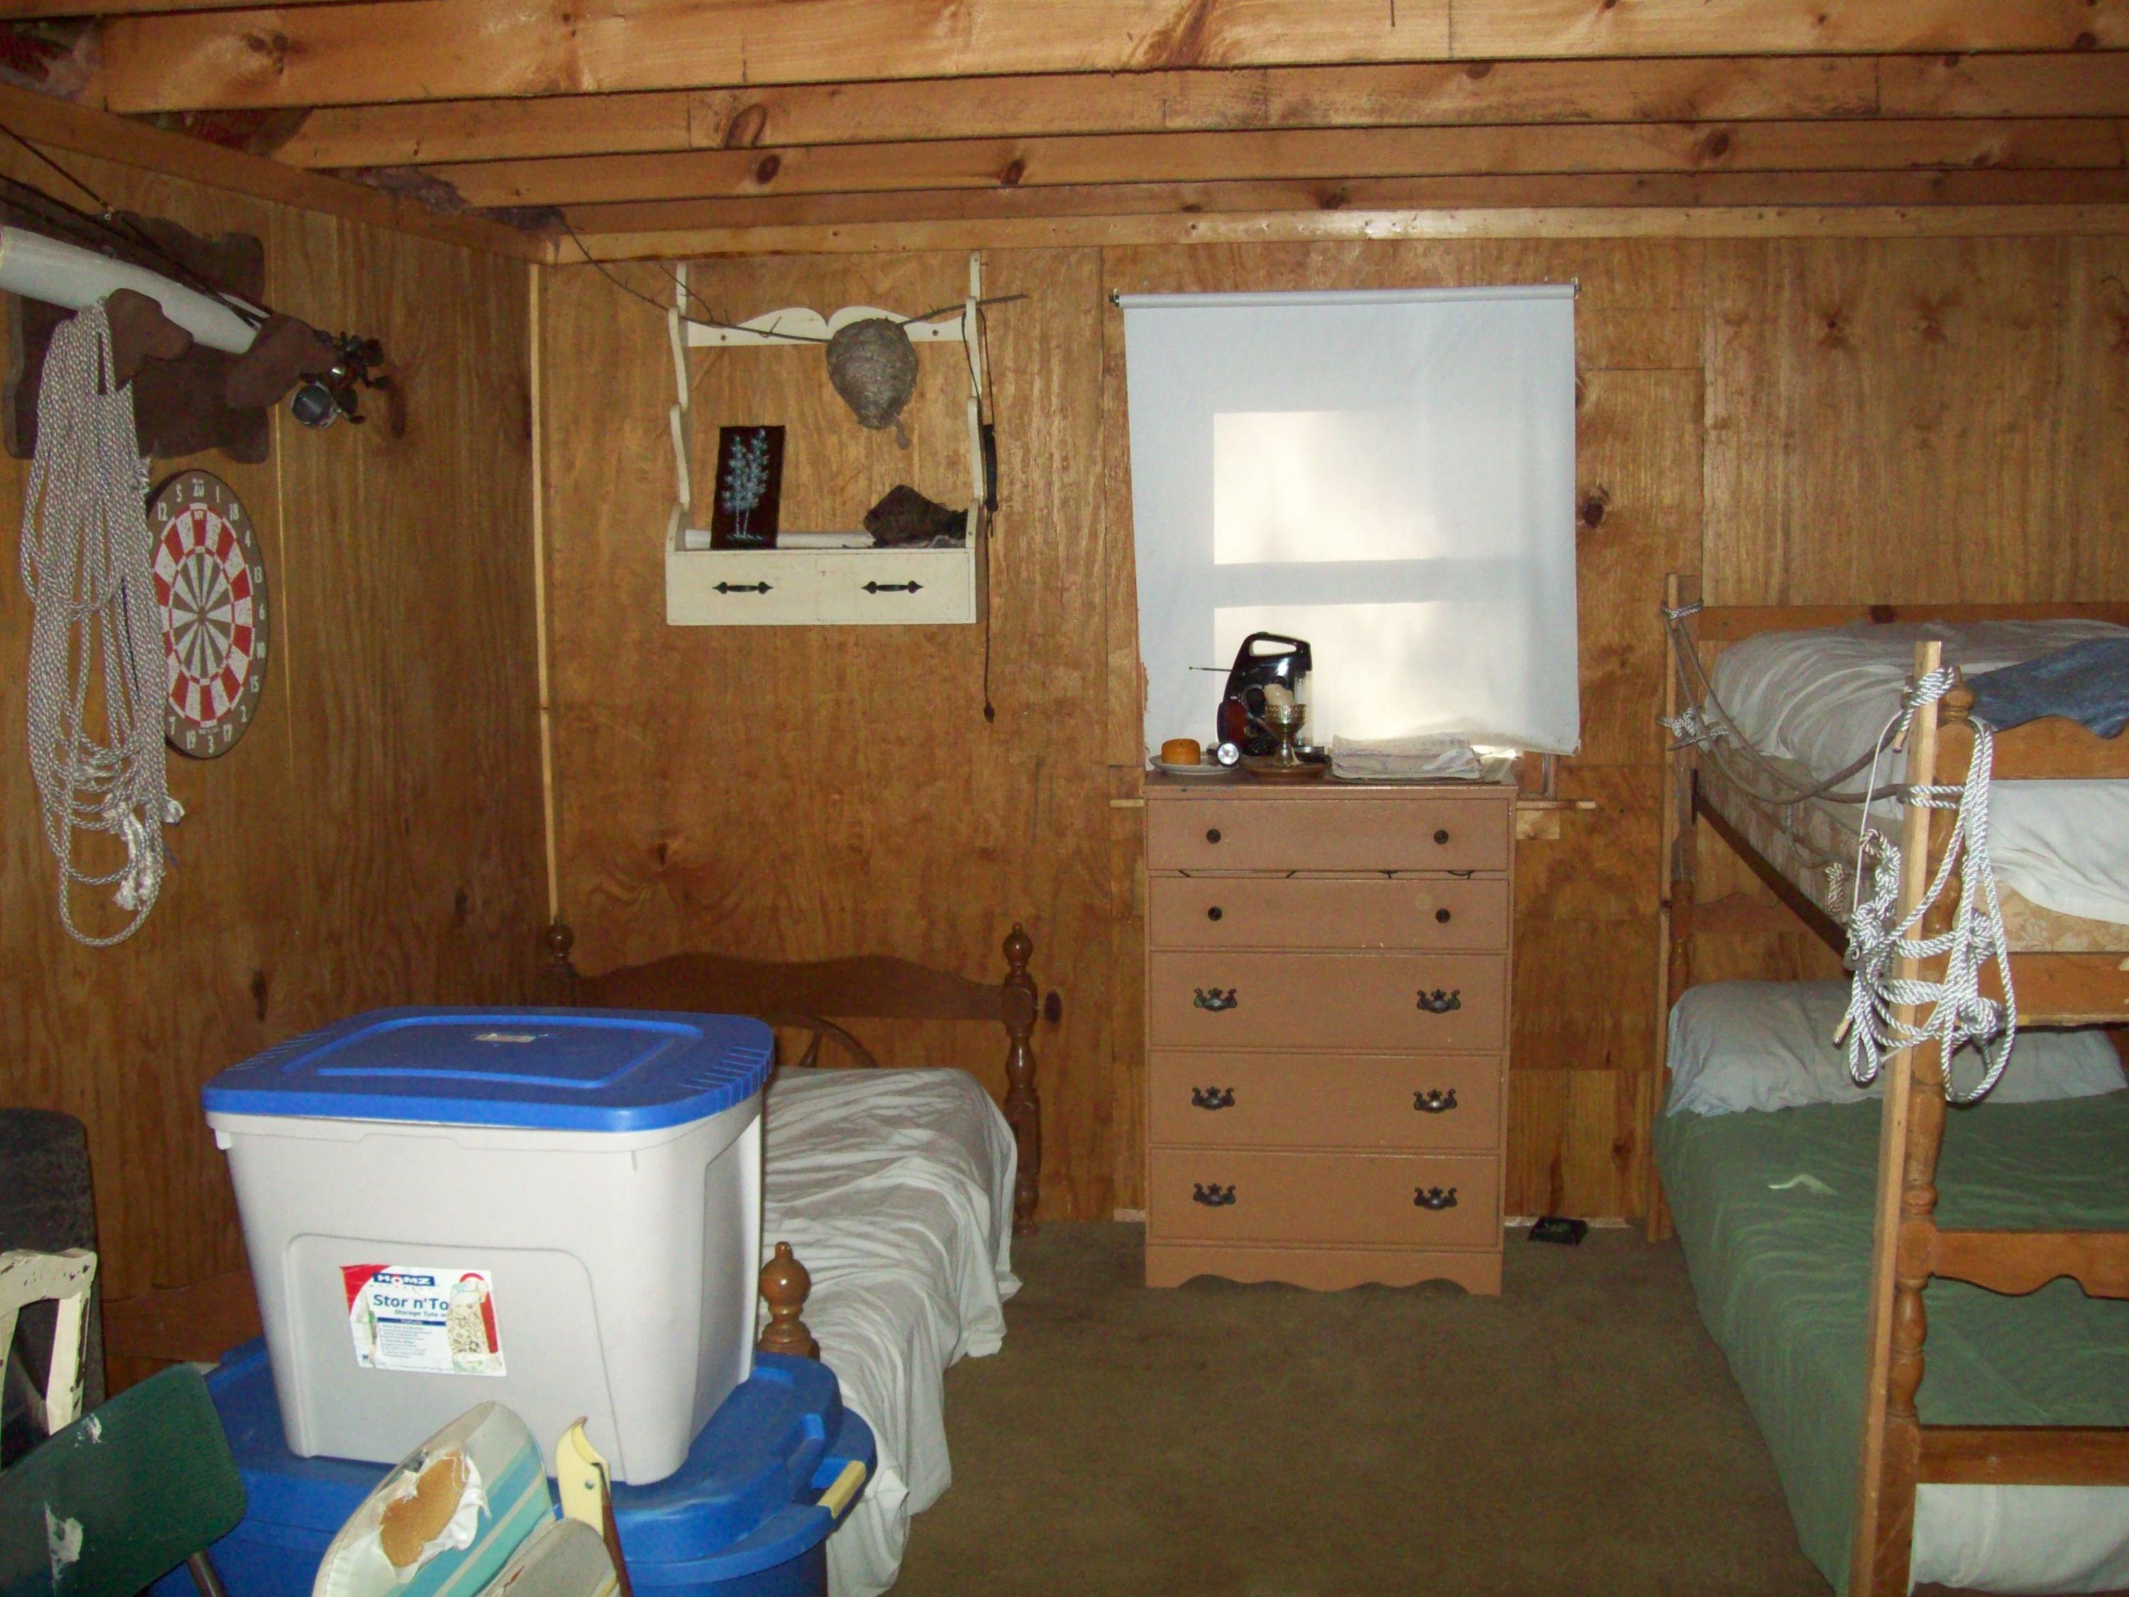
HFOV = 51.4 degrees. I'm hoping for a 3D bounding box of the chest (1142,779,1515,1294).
[{"bbox_3d":[0.526,0.450,4.453,0.706,0.991,0.400,0,6,6],"label":"chest"}]

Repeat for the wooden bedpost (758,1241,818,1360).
[{"bbox_3d":[-0.337,0.843,2.727,0.075,0.609,0.075,0,6,6],"label":"wooden bedpost"}]

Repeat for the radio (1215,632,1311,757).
[{"bbox_3d":[0.400,-0.198,4.418,0.192,0.265,0.110,0,6,6],"label":"radio"}]

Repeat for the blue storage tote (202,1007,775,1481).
[{"bbox_3d":[-0.597,0.487,2.455,0.550,0.415,0.435,1,6,9],"label":"blue storage tote"}]

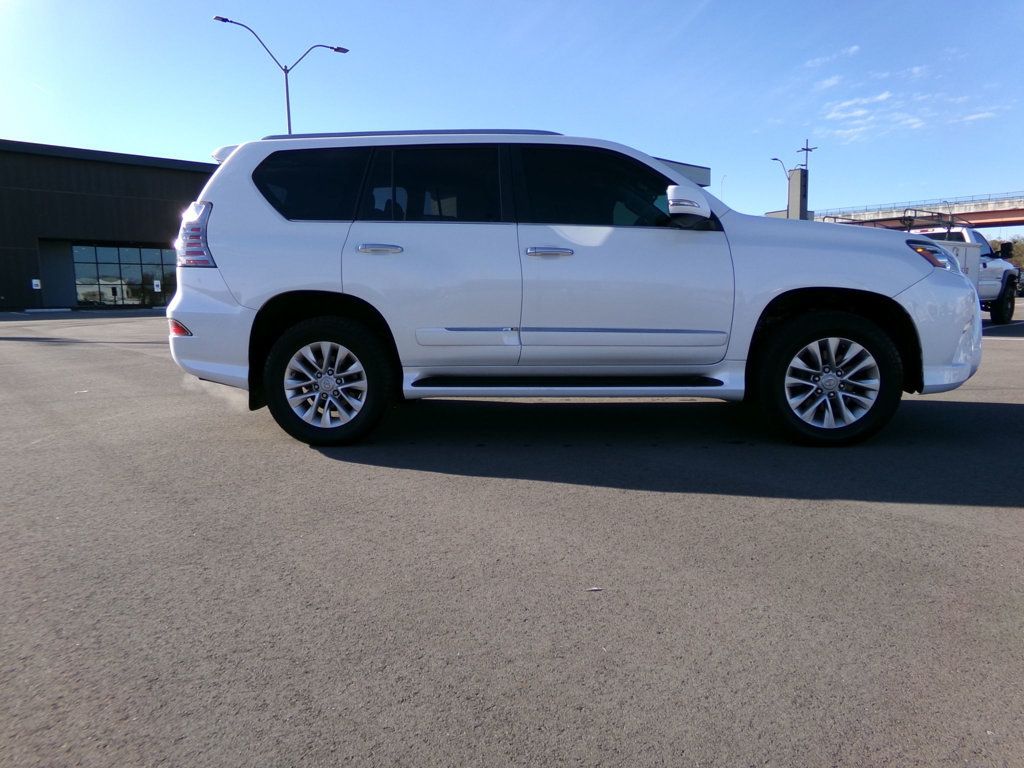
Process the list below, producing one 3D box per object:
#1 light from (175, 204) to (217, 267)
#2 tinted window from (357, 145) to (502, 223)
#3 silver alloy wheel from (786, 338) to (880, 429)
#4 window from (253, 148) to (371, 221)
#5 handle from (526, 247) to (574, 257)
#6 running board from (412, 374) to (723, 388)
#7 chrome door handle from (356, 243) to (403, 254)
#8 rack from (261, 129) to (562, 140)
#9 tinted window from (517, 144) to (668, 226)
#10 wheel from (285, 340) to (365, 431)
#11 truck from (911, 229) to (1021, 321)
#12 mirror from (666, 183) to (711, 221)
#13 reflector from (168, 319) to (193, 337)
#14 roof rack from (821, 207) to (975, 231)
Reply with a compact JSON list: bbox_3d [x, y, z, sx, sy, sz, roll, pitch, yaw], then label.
[{"bbox_3d":[-1.814,-0.868,4.155,0.280,0.358,0.230,0,8,5],"label":"light"},{"bbox_3d":[-0.458,-1.119,3.981,0.820,0.450,0.060,0,-11,5],"label":"tinted window"},{"bbox_3d":[1.732,-0.017,3.906,0.490,0.490,0.200,0,8,5],"label":"silver alloy wheel"},{"bbox_3d":[-1.131,-1.126,4.015,0.683,0.435,0.060,0,-10,5],"label":"window"},{"bbox_3d":[0.208,-0.715,3.840,0.260,0.050,0.050,0,7,5],"label":"handle"},{"bbox_3d":[0.296,-0.012,3.960,1.720,0.070,0.160,0,7,5],"label":"running board"},{"bbox_3d":[-0.714,-0.739,3.887,0.251,0.054,0.055,0,8,5],"label":"chrome door handle"},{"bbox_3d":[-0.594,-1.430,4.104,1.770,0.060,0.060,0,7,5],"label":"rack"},{"bbox_3d":[0.513,-1.082,3.881,0.979,0.486,0.070,0,-10,5],"label":"tinted window"},{"bbox_3d":[-1.052,-0.007,4.148,0.490,0.490,0.200,0,7,5],"label":"wheel"},{"bbox_3d":[8.156,-2.113,13.990,5.750,1.980,2.030,-8,10,-41],"label":"truck"},{"bbox_3d":[0.904,-0.939,3.653,0.200,0.180,0.250,0,7,5],"label":"mirror"},{"bbox_3d":[-1.955,-0.338,4.221,0.140,0.100,0.150,-2,8,-9],"label":"reflector"},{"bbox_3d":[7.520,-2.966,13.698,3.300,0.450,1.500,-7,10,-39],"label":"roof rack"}]

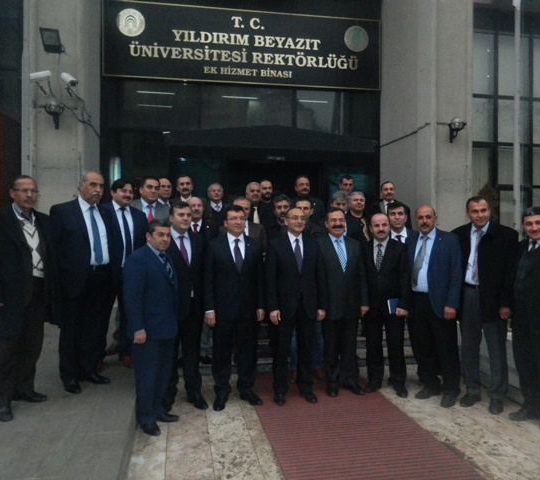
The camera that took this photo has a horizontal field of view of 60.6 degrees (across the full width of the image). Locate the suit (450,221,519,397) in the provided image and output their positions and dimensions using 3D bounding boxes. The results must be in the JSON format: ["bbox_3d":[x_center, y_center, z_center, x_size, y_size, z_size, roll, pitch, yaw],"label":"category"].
[{"bbox_3d":[1.825,0.595,3.930,0.560,1.520,0.340,1,1,36],"label":"suit"}]

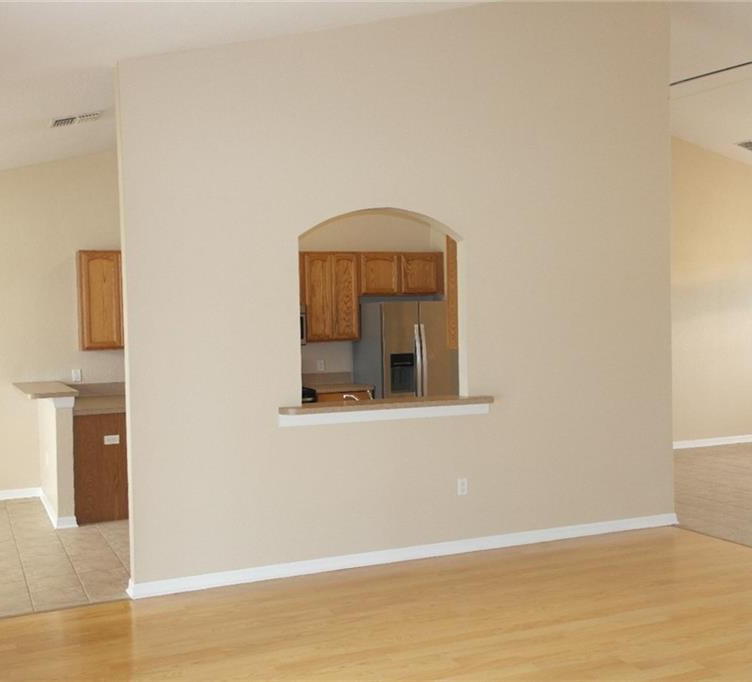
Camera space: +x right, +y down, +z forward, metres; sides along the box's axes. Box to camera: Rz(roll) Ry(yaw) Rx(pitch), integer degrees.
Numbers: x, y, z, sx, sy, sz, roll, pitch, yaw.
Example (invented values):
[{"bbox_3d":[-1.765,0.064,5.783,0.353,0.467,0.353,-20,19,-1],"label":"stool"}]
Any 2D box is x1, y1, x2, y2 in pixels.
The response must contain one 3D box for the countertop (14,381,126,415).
[{"bbox_3d":[-2.555,0.487,7.389,0.981,0.189,1.507,-1,1,-26],"label":"countertop"}]

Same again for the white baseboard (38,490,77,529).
[{"bbox_3d":[-2.740,1.421,7.365,0.174,0.087,1.410,-1,1,-26],"label":"white baseboard"}]

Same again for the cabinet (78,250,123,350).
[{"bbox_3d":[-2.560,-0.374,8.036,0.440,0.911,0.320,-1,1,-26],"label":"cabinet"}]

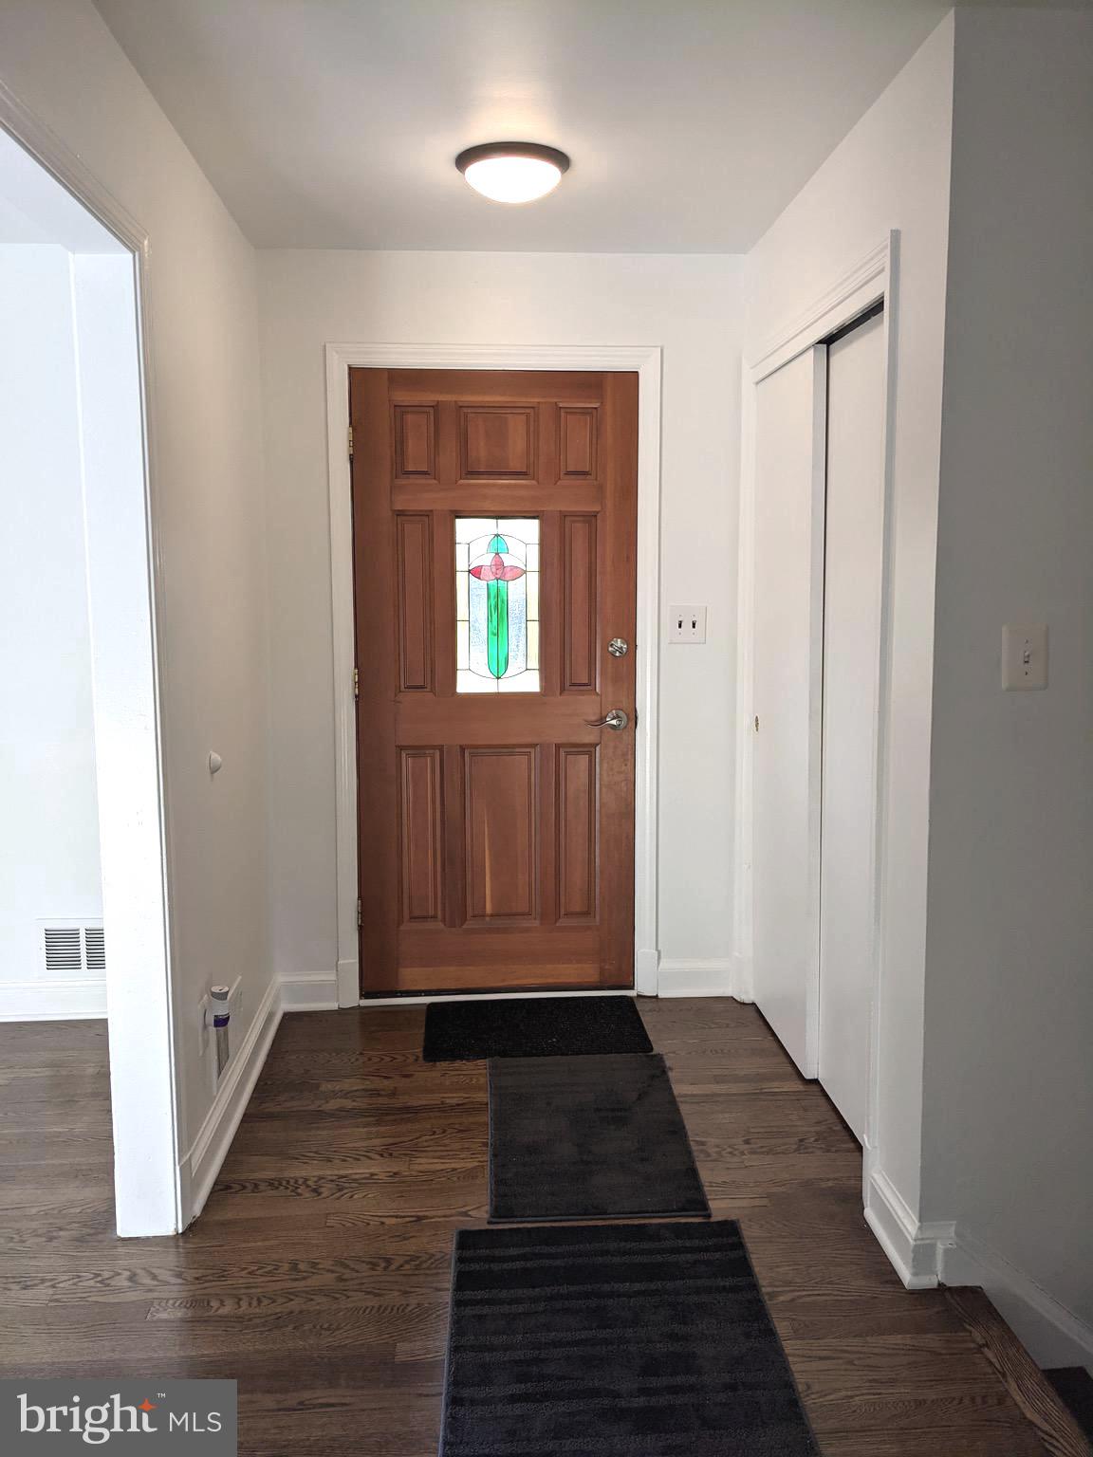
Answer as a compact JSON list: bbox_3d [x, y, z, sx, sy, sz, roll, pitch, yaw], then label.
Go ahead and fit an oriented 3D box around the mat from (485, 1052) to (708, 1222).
[{"bbox_3d":[0.102,1.004,2.877,0.495,0.011,0.880,0,6,-2],"label":"mat"}]

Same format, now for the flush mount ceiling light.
[{"bbox_3d":[-0.083,-1.357,2.828,0.285,0.098,0.285,-1,6,-5],"label":"flush mount ceiling light"}]

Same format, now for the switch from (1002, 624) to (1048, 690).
[{"bbox_3d":[0.880,-0.131,2.087,0.086,0.125,0.014,-1,6,-5],"label":"switch"}]

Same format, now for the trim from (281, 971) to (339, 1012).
[{"bbox_3d":[-0.774,0.855,3.719,0.178,0.128,0.020,-1,6,-5],"label":"trim"}]

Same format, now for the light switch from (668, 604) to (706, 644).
[{"bbox_3d":[0.460,-0.337,3.692,0.124,0.126,0.015,-1,6,-5],"label":"light switch"}]

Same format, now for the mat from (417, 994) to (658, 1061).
[{"bbox_3d":[-0.033,0.931,3.542,0.676,0.011,0.475,-1,6,-5],"label":"mat"}]

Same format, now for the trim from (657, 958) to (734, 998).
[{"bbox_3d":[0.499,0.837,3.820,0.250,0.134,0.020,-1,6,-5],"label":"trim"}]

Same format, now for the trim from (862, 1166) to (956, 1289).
[{"bbox_3d":[0.735,1.002,2.325,0.100,0.128,0.277,-1,6,-5],"label":"trim"}]

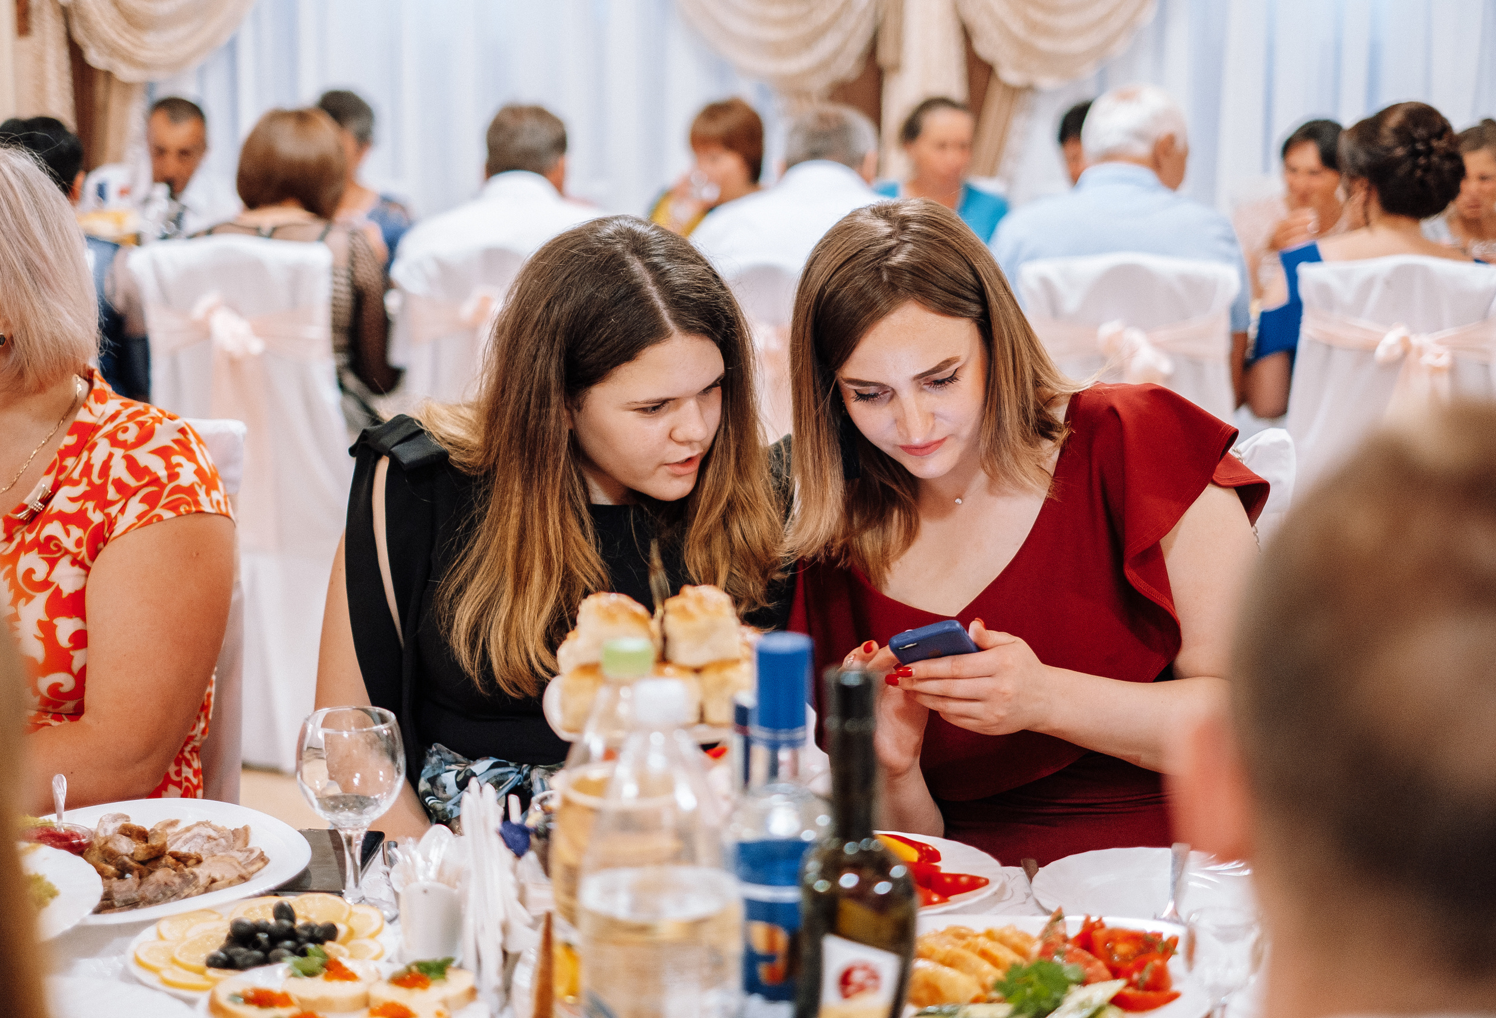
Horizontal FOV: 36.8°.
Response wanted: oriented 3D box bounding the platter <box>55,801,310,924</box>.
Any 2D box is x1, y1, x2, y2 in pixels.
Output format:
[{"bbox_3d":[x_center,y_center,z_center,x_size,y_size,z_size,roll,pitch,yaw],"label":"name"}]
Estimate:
[{"bbox_3d":[-0.500,0.289,1.843,0.285,0.050,0.285,2,12,8],"label":"platter"}]

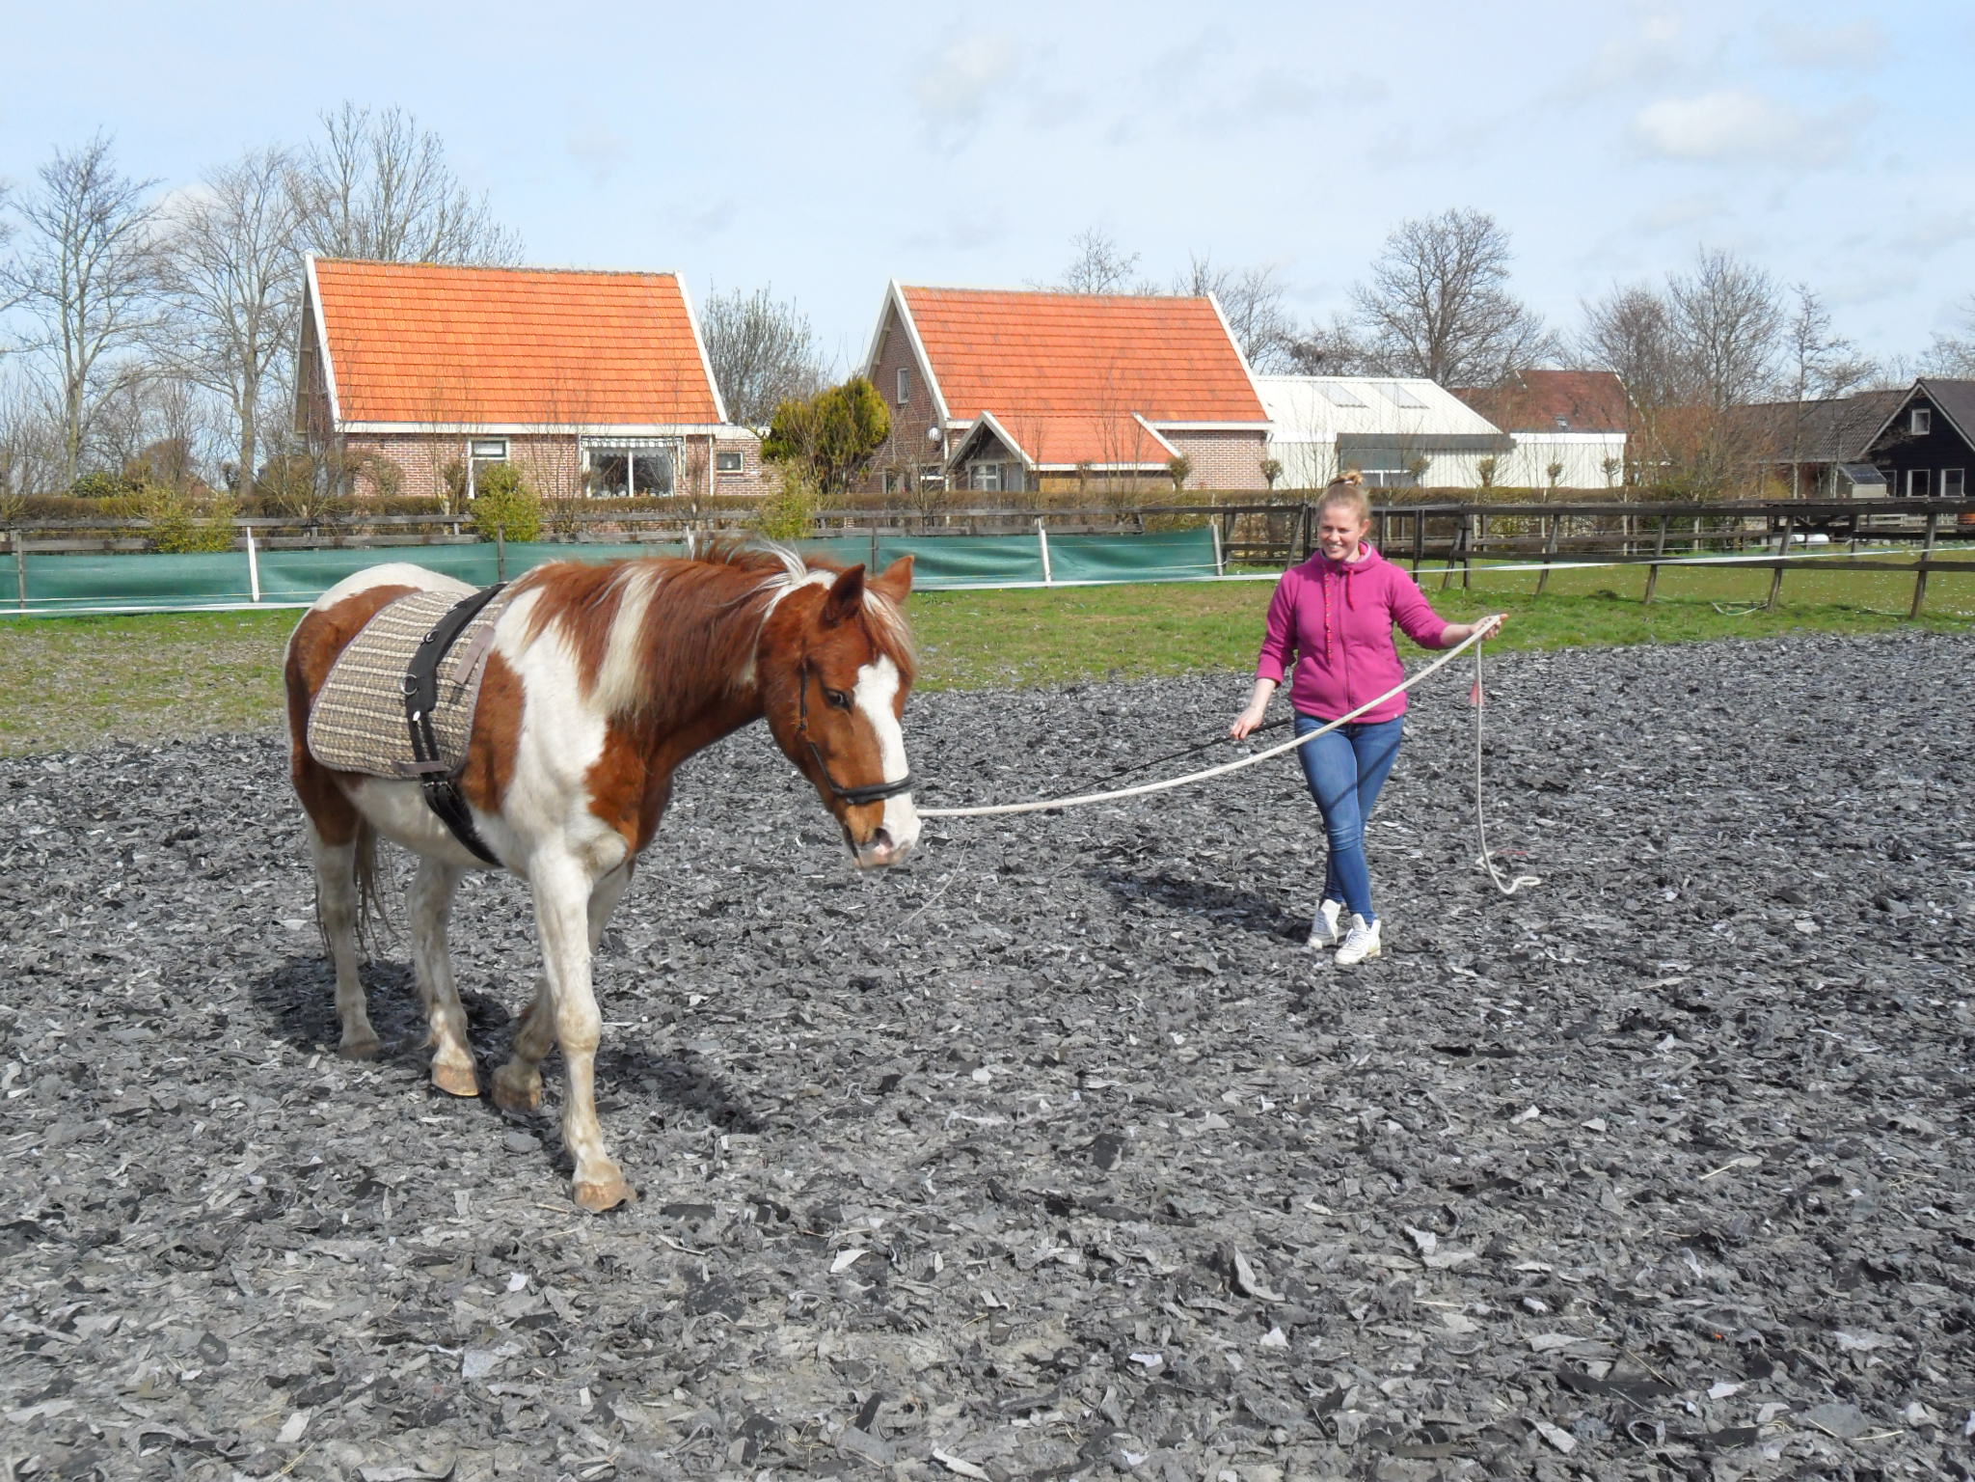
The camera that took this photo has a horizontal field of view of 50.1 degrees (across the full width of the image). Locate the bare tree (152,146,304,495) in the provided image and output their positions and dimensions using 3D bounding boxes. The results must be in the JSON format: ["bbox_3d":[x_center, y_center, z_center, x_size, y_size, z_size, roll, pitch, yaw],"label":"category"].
[{"bbox_3d":[-19.806,-10.117,55.187,4.200,10.593,4.200,-1,6,0],"label":"bare tree"}]

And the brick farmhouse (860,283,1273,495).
[{"bbox_3d":[2.798,-8.869,56.541,9.700,6.720,10.000,-4,8,-25],"label":"brick farmhouse"}]

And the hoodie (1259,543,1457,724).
[{"bbox_3d":[1.259,-0.371,7.253,0.660,0.600,0.340,2,7,16],"label":"hoodie"}]

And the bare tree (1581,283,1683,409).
[{"bbox_3d":[24.564,-13.075,81.009,4.080,8.790,4.080,0,7,0],"label":"bare tree"}]

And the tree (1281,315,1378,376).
[{"bbox_3d":[11.515,-10.647,71.271,3.400,7.290,3.400,-1,6,0],"label":"tree"}]

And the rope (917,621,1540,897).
[{"bbox_3d":[0.908,0.224,6.165,0.220,0.980,3.420,4,8,36],"label":"rope"}]

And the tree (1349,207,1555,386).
[{"bbox_3d":[18.899,-15.578,86.738,8.550,12.360,8.550,0,7,0],"label":"tree"}]

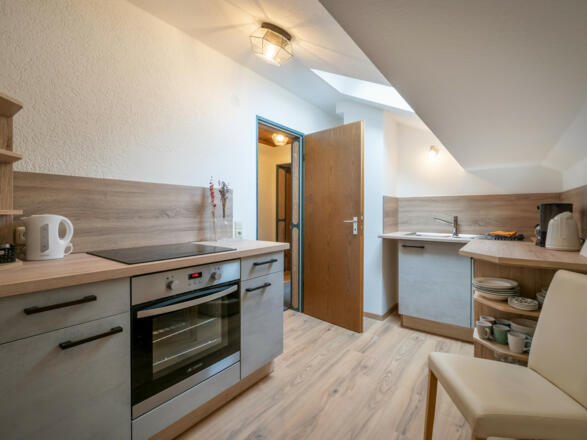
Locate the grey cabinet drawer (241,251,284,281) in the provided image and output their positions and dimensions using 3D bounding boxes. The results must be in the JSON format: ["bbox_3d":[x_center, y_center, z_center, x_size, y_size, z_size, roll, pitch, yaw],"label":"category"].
[{"bbox_3d":[-0.356,0.298,1.901,0.420,0.135,0.400,0,1,37],"label":"grey cabinet drawer"}]

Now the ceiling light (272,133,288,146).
[{"bbox_3d":[-0.204,-1.256,4.250,0.270,0.170,0.270,0,1,37],"label":"ceiling light"}]

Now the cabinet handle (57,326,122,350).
[{"bbox_3d":[-0.749,0.438,1.013,0.032,0.017,0.192,0,1,37],"label":"cabinet handle"}]

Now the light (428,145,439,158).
[{"bbox_3d":[1.545,-0.774,2.999,0.110,0.150,0.120,0,1,37],"label":"light"}]

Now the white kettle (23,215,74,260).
[{"bbox_3d":[-1.233,0.083,1.360,0.150,0.222,0.200,0,1,37],"label":"white kettle"}]

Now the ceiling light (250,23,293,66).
[{"bbox_3d":[-0.118,-1.018,1.597,0.270,0.155,0.270,29,19,37],"label":"ceiling light"}]

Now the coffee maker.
[{"bbox_3d":[1.790,0.040,1.876,0.195,0.295,0.165,0,1,37],"label":"coffee maker"}]

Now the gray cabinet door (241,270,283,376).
[{"bbox_3d":[-0.356,0.659,1.903,0.420,0.585,0.400,0,1,37],"label":"gray cabinet door"}]

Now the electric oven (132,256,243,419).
[{"bbox_3d":[-0.699,0.540,1.530,0.550,0.600,0.598,0,1,37],"label":"electric oven"}]

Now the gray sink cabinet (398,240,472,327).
[{"bbox_3d":[1.469,0.585,2.760,0.600,0.730,0.550,0,1,37],"label":"gray sink cabinet"}]

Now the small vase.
[{"bbox_3d":[-0.656,0.067,2.227,0.055,0.240,0.055,0,1,37],"label":"small vase"}]

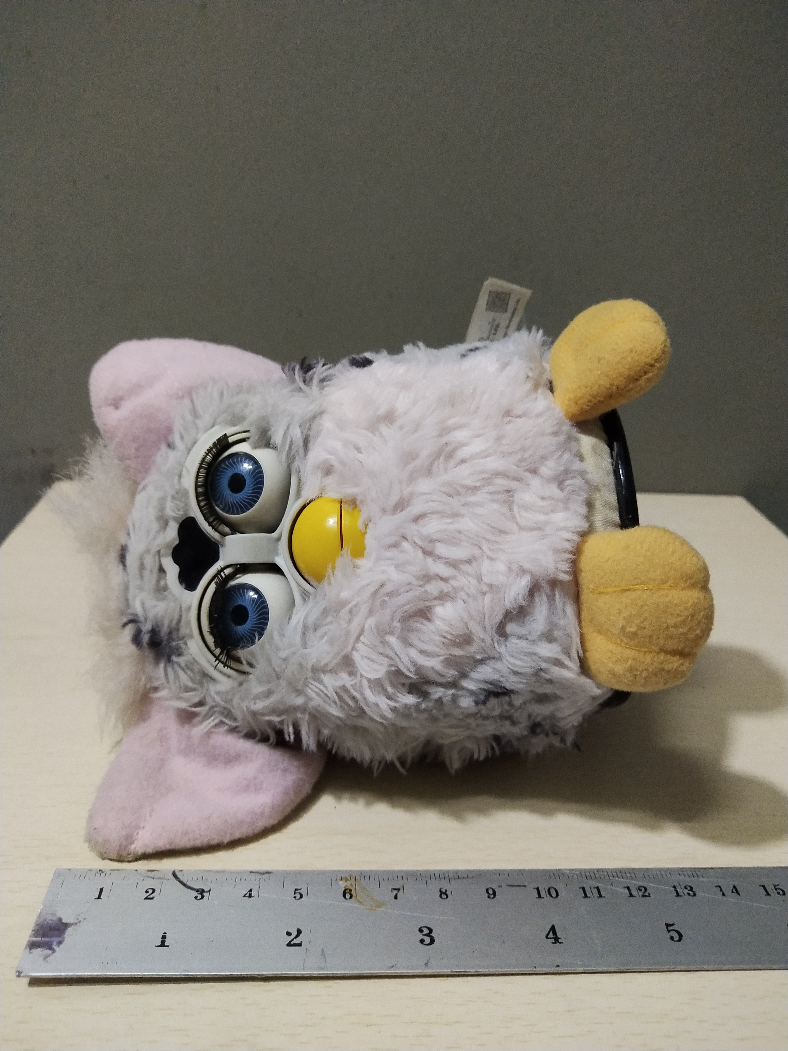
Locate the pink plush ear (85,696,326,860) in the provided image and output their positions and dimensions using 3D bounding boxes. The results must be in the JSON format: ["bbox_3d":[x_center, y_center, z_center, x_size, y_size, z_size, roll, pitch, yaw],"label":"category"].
[{"bbox_3d":[-0.043,0.054,0.210,0.057,0.019,0.037,-5,57,-30],"label":"pink plush ear"}]

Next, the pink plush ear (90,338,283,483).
[{"bbox_3d":[-0.050,-0.030,0.233,0.055,0.037,0.018,-9,4,-27],"label":"pink plush ear"}]

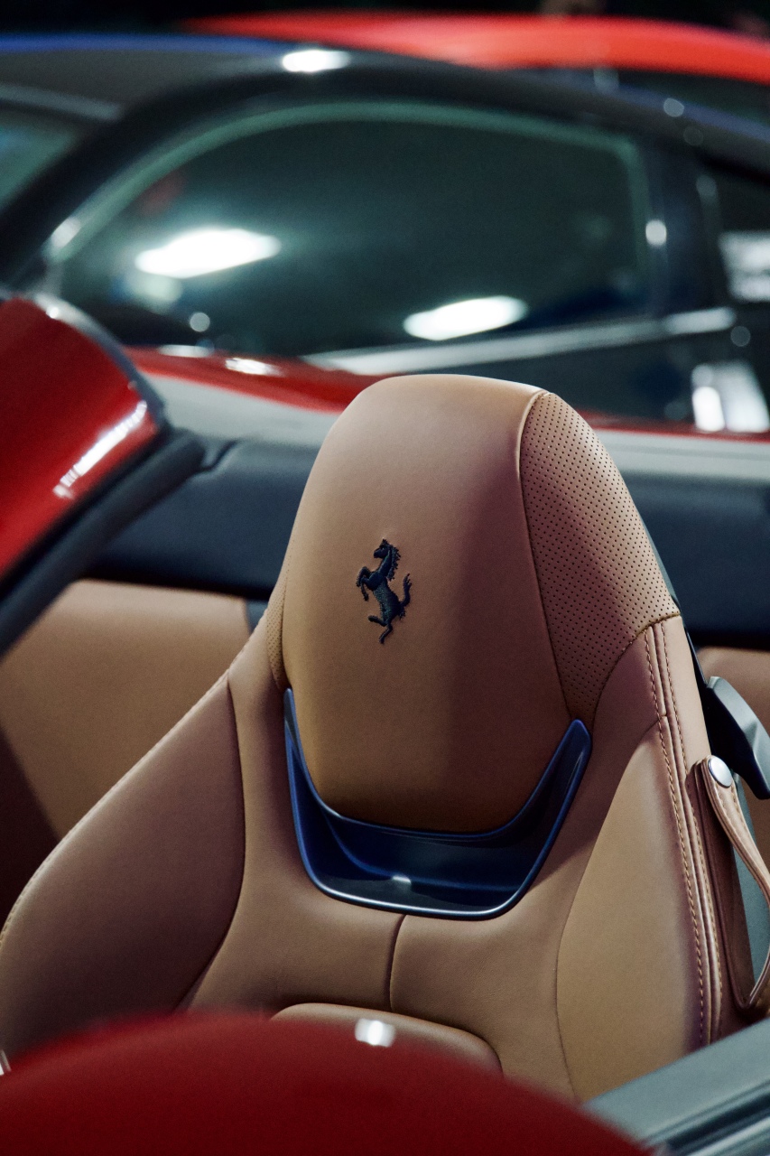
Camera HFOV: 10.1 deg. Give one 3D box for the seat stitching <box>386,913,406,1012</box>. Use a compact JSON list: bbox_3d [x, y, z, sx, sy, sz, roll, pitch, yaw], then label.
[{"bbox_3d":[0.006,0.244,2.777,0.006,0.063,0.012,5,-5,29],"label":"seat stitching"}]

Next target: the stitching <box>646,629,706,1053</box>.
[{"bbox_3d":[0.181,0.159,2.689,0.014,0.261,0.014,-15,-16,31],"label":"stitching"}]

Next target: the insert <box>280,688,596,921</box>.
[{"bbox_3d":[0.030,0.148,2.803,0.224,0.146,0.050,5,-7,29],"label":"insert"}]

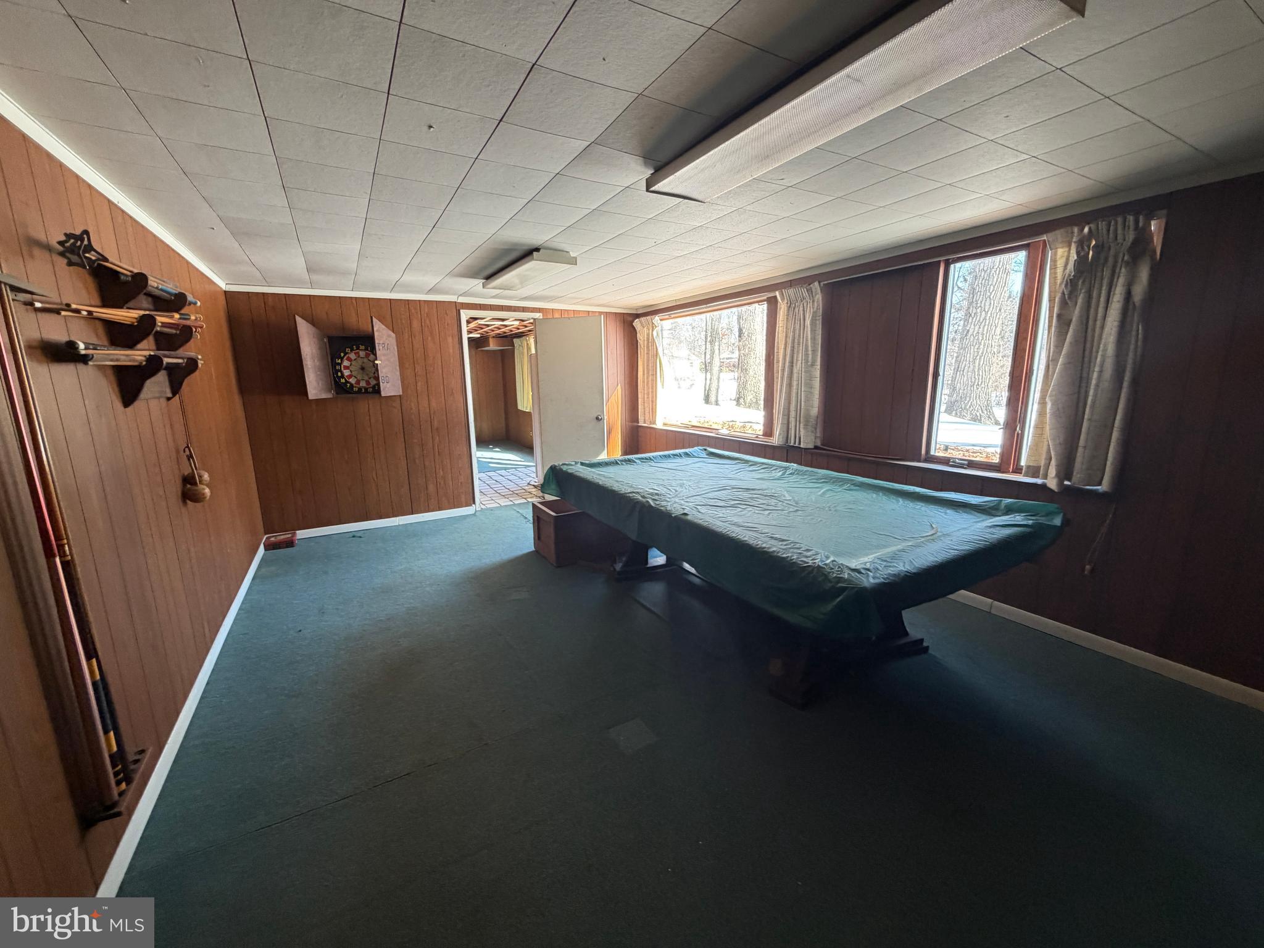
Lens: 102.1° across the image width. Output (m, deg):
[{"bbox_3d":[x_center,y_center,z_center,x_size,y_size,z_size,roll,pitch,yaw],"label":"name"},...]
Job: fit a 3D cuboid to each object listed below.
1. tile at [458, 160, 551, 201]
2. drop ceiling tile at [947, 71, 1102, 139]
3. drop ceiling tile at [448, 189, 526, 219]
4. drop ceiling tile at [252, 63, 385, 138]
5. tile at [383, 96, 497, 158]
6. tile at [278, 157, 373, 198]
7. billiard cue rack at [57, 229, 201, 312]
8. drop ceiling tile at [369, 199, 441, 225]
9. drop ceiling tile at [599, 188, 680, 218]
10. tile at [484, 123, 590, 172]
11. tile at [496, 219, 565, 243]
[{"bbox_3d":[-0.504,-1.185,2.045,0.310,0.015,0.315,-7,12,-29],"label":"tile"},{"bbox_3d":[1.176,-1.111,1.544,0.304,0.017,0.304,-7,12,-29],"label":"drop ceiling tile"},{"bbox_3d":[-0.641,-1.201,2.257,0.303,0.020,0.303,-7,12,-29],"label":"drop ceiling tile"},{"bbox_3d":[-0.865,-1.044,1.437,0.304,0.017,0.304,-7,12,-29],"label":"drop ceiling tile"},{"bbox_3d":[-0.617,-1.104,1.626,0.310,0.015,0.315,-7,12,-29],"label":"tile"},{"bbox_3d":[-1.180,-1.151,1.985,0.305,0.020,0.305,-7,12,-29],"label":"tile"},{"bbox_3d":[-1.962,-0.727,2.074,0.140,0.192,1.597,-7,12,-29],"label":"billiard cue rack"},{"bbox_3d":[-1.085,-1.248,2.433,0.310,0.015,0.315,-7,12,-29],"label":"drop ceiling tile"},{"bbox_3d":[0.040,-1.219,2.291,0.304,0.017,0.304,-7,12,-29],"label":"drop ceiling tile"},{"bbox_3d":[-0.342,-1.127,1.764,0.305,0.020,0.305,-7,12,-29],"label":"tile"},{"bbox_3d":[-0.529,-1.277,2.666,0.303,0.020,0.303,-7,12,-29],"label":"tile"}]

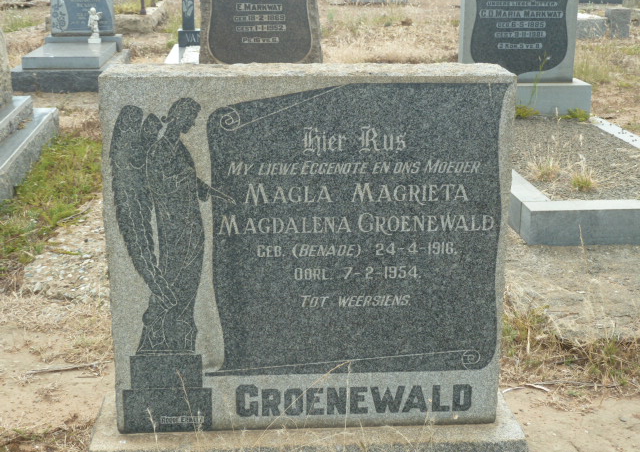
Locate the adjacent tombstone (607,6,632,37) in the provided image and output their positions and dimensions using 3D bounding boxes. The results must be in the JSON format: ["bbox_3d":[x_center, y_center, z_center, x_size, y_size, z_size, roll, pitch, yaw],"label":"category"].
[{"bbox_3d":[3.638,-2.471,11.695,0.235,0.330,0.200,-1,16,-5],"label":"adjacent tombstone"}]

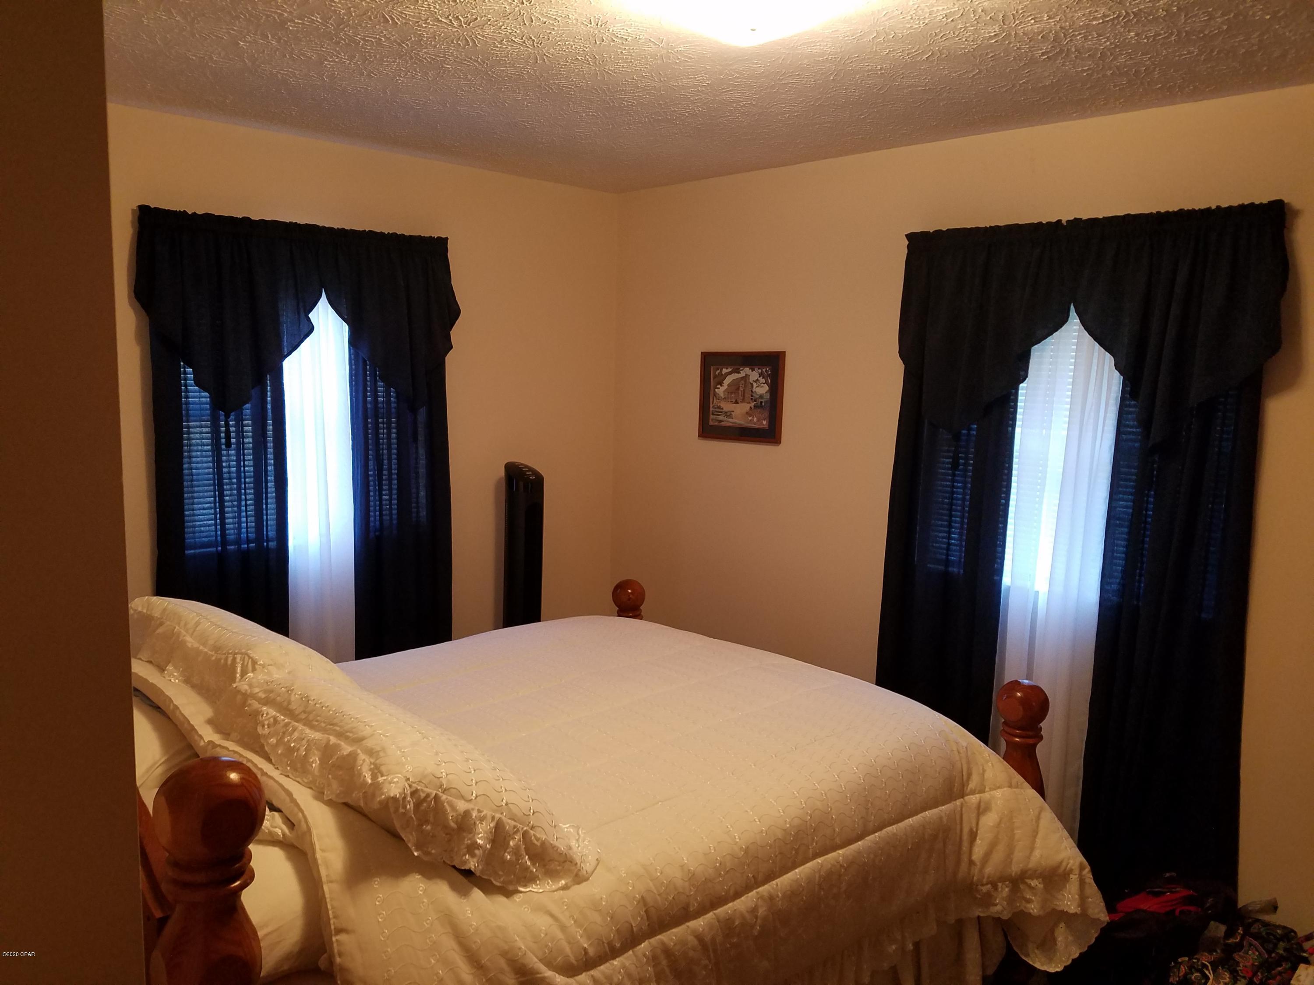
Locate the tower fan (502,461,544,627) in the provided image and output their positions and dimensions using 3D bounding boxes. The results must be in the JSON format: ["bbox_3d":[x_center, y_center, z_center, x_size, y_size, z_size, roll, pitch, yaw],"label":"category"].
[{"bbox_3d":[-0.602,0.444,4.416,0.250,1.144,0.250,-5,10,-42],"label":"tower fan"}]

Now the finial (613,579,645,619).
[{"bbox_3d":[-0.107,0.413,3.765,0.127,0.158,0.127,2,8,0],"label":"finial"}]

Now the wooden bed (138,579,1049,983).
[{"bbox_3d":[-0.341,0.718,2.529,2.140,1.130,1.720,-5,10,-42],"label":"wooden bed"}]

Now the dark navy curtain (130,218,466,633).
[{"bbox_3d":[-1.348,0.005,3.890,1.190,2.080,0.150,-5,10,-42],"label":"dark navy curtain"}]

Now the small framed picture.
[{"bbox_3d":[0.351,-0.416,4.277,0.026,0.384,0.495,-5,10,-42],"label":"small framed picture"}]

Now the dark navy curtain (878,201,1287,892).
[{"bbox_3d":[1.258,0.180,3.225,0.150,2.080,1.160,-5,10,-42],"label":"dark navy curtain"}]

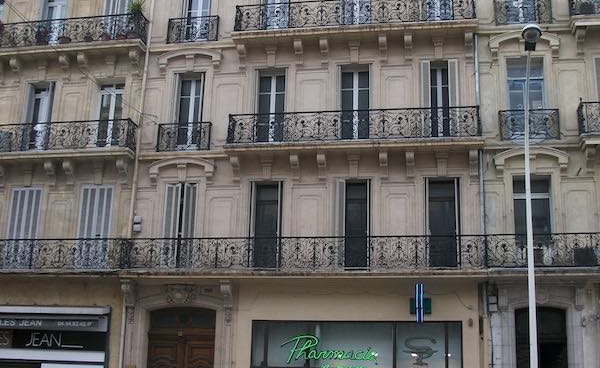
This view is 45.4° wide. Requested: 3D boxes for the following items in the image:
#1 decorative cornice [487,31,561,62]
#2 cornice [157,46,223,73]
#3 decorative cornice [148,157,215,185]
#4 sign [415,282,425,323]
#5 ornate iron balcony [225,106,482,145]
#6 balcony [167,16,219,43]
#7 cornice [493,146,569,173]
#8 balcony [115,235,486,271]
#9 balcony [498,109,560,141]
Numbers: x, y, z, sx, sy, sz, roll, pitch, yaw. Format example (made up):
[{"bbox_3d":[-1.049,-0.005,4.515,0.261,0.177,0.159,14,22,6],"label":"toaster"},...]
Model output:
[{"bbox_3d":[6.663,-4.119,21.325,1.983,0.790,0.300,-1,-16,9],"label":"decorative cornice"},{"bbox_3d":[-3.269,-3.783,21.748,2.003,0.631,0.270,-1,-15,10],"label":"cornice"},{"bbox_3d":[-3.394,-0.446,20.865,1.939,0.659,0.270,-1,-15,10],"label":"decorative cornice"},{"bbox_3d":[3.020,3.000,18.058,0.230,1.020,0.800,-1,-16,9],"label":"sign"},{"bbox_3d":[1.445,-1.539,20.110,6.978,0.891,0.620,-1,-15,10],"label":"ornate iron balcony"},{"bbox_3d":[-3.223,-4.619,21.884,1.550,0.830,0.300,-1,-16,9],"label":"balcony"},{"bbox_3d":[6.177,-0.657,19.198,2.000,0.720,0.320,-1,-16,9],"label":"cornice"},{"bbox_3d":[-0.042,1.981,20.434,10.321,0.950,0.780,-1,-16,9],"label":"balcony"},{"bbox_3d":[6.584,-1.693,20.608,1.670,0.920,0.350,-1,-16,9],"label":"balcony"}]

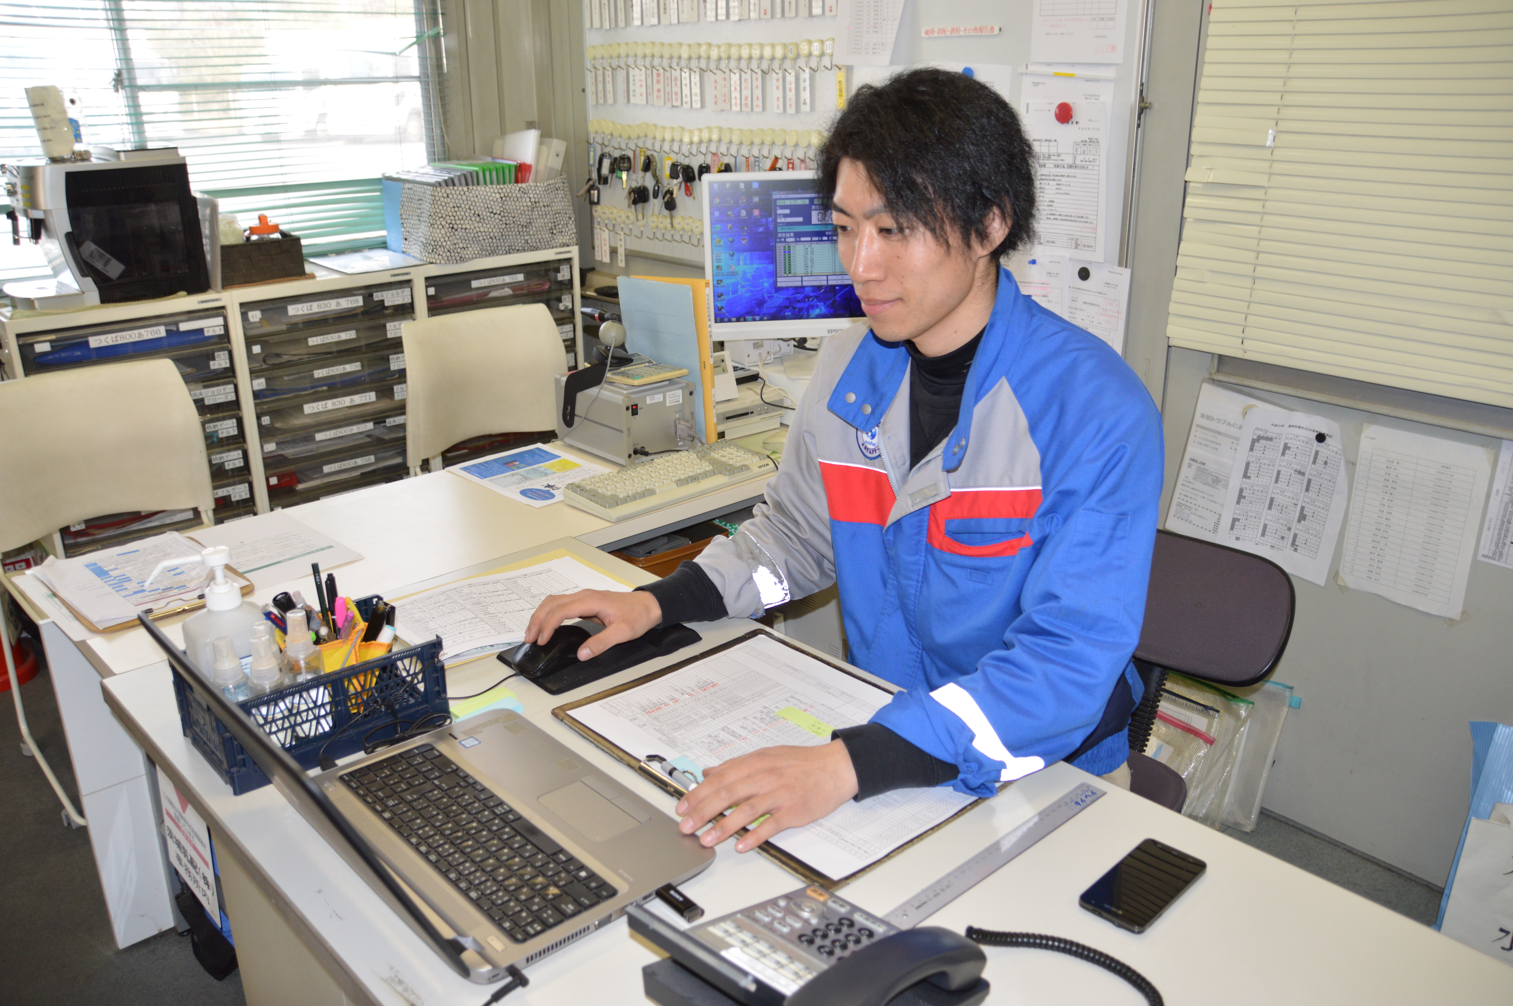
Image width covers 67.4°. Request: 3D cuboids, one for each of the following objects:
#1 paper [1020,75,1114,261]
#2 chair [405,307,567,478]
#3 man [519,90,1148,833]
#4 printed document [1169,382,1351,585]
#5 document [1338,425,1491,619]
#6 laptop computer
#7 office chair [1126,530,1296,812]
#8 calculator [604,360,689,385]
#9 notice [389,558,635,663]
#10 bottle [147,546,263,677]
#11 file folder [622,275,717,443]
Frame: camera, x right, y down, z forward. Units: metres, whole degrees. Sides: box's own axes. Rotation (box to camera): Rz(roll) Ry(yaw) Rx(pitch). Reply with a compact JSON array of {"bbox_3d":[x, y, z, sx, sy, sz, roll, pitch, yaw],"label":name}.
[{"bbox_3d":[0.608,-0.668,2.251,0.012,0.320,0.202,-19,27,-40],"label":"paper"},{"bbox_3d":[-0.583,-0.068,3.008,0.500,0.820,0.520,-19,27,-40],"label":"chair"},{"bbox_3d":[0.113,0.205,1.449,0.780,1.400,0.670,-19,27,-40],"label":"man"},{"bbox_3d":[0.942,-0.039,2.155,0.015,0.325,0.315,-19,27,-40],"label":"printed document"},{"bbox_3d":[1.136,0.032,1.973,0.008,0.302,0.208,-19,27,-40],"label":"document"},{"bbox_3d":[-0.287,0.222,1.046,0.367,0.253,0.384,-19,27,-40],"label":"laptop computer"},{"bbox_3d":[0.383,0.463,1.600,0.570,0.810,0.540,-19,27,-40],"label":"office chair"},{"bbox_3d":[-0.211,-0.254,2.212,0.145,0.020,0.104,-19,27,-40],"label":"calculator"},{"bbox_3d":[-0.347,0.139,1.599,0.295,0.015,0.205,-19,27,-40],"label":"notice"},{"bbox_3d":[-0.597,0.155,1.248,0.122,0.217,0.088,-4,21,-11],"label":"bottle"},{"bbox_3d":[-0.174,-0.300,2.357,0.055,0.315,0.235,-19,27,-40],"label":"file folder"}]

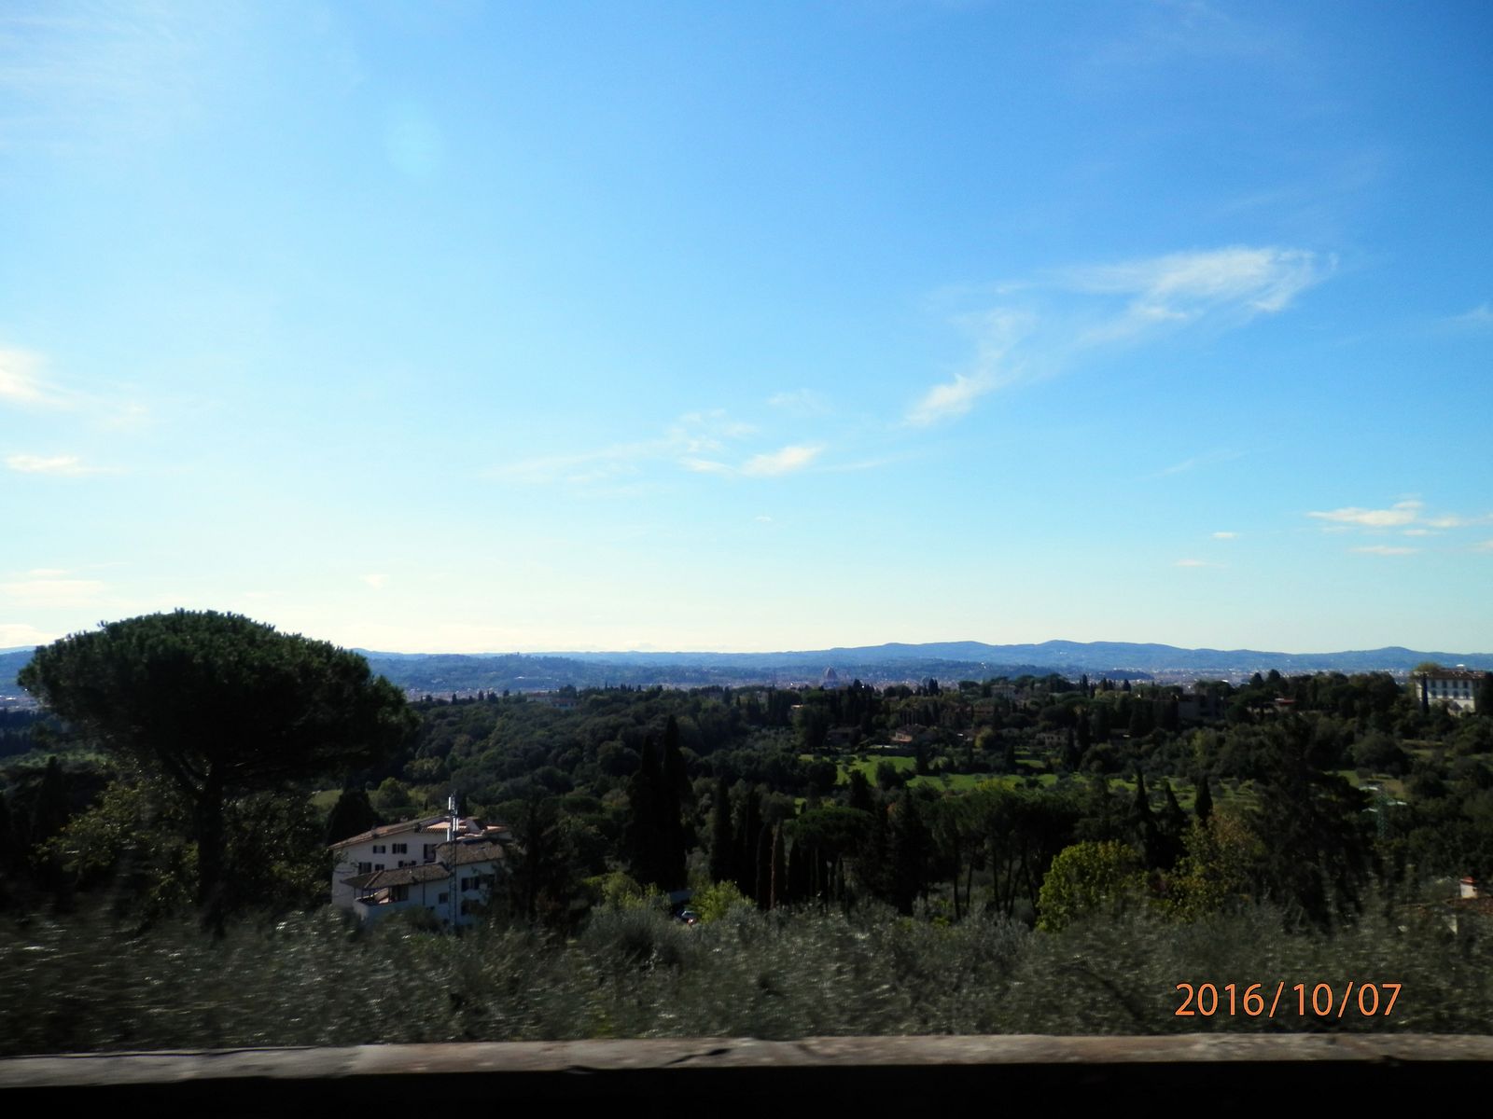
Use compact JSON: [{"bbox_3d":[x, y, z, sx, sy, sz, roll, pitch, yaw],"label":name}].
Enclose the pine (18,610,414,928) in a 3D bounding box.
[{"bbox_3d":[-17.200,7.150,36.000,11.800,11.000,11.400,3,-6,-25],"label":"pine"}]

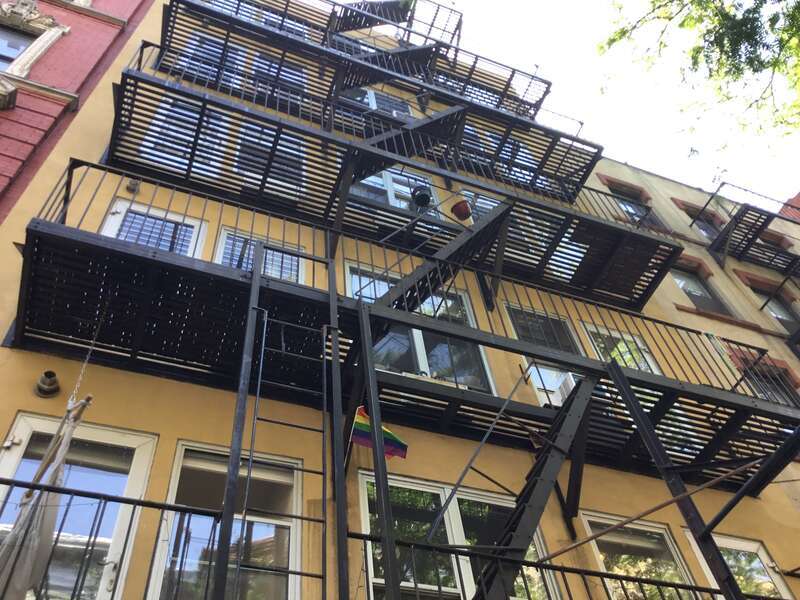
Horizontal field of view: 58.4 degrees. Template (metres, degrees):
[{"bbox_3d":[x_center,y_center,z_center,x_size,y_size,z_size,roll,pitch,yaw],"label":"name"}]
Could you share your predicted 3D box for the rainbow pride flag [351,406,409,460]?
[{"bbox_3d":[-0.144,0.941,5.050,0.450,0.290,0.100,25,-27,-11],"label":"rainbow pride flag"}]

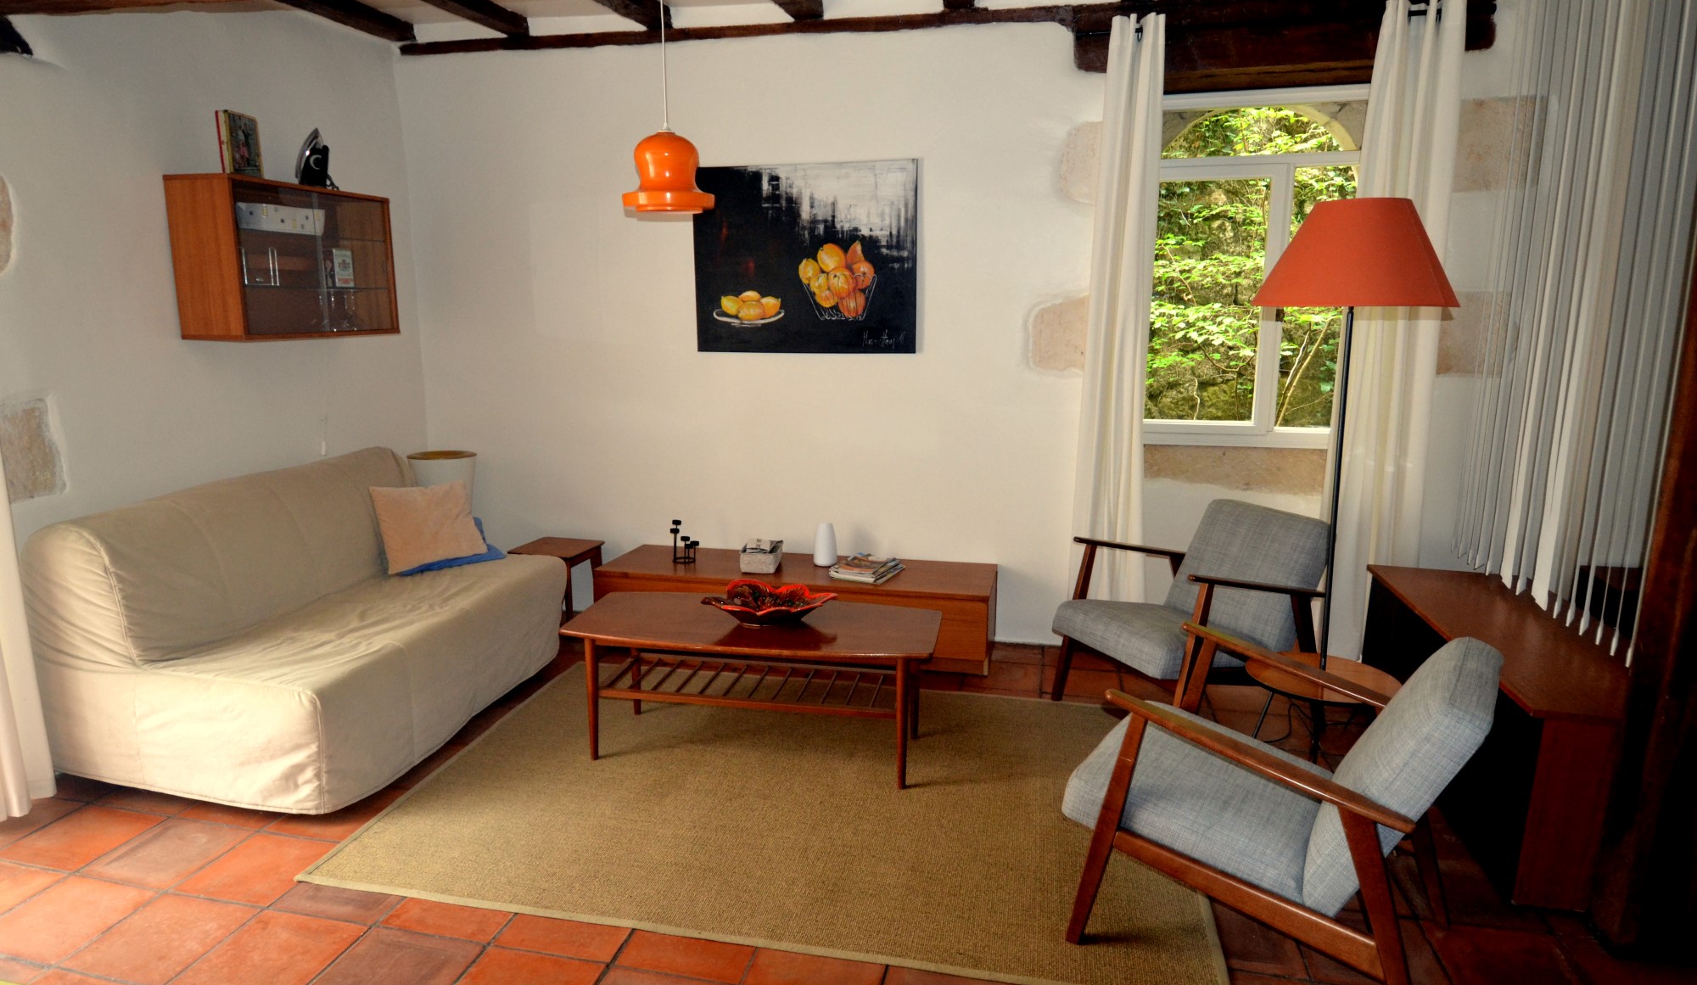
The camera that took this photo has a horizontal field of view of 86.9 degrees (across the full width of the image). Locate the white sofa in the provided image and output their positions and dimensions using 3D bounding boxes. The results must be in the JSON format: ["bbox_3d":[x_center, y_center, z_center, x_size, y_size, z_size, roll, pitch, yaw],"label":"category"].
[{"bbox_3d":[-1.924,0.406,3.448,1.057,0.883,1.419,3,12,14],"label":"white sofa"}]

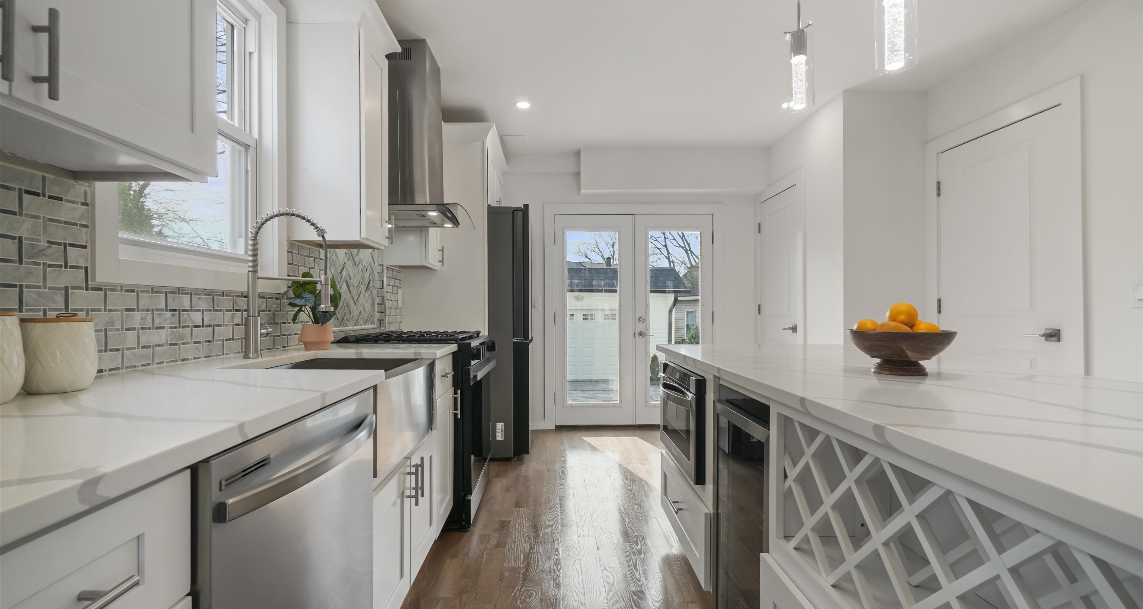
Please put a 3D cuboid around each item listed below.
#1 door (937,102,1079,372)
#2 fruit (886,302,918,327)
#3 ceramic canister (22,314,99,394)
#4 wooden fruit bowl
[{"bbox_3d":[2.258,0.098,2.530,0.040,2.030,0.720,0,0,-2],"label":"door"},{"bbox_3d":[0.916,0.031,1.317,0.074,0.072,0.074,0,0,-2],"label":"fruit"},{"bbox_3d":[-1.143,0.108,1.063,0.120,0.170,0.120,0,0,-2],"label":"ceramic canister"},{"bbox_3d":[0.912,0.129,1.319,0.252,0.118,0.252,0,0,0],"label":"wooden fruit bowl"}]

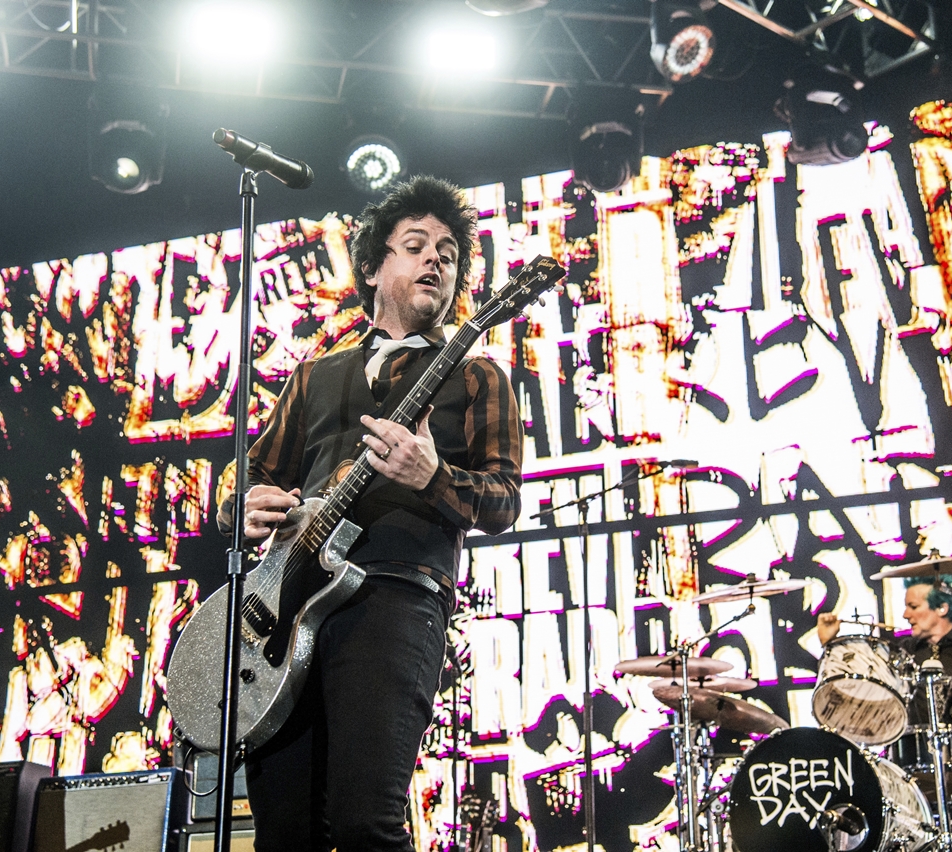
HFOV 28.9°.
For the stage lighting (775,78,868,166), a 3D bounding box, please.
[{"bbox_3d":[2.131,-1.879,11.400,0.430,0.470,0.400,16,-4,-40],"label":"stage lighting"}]

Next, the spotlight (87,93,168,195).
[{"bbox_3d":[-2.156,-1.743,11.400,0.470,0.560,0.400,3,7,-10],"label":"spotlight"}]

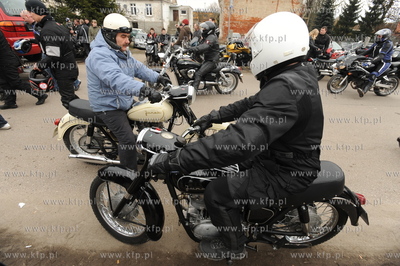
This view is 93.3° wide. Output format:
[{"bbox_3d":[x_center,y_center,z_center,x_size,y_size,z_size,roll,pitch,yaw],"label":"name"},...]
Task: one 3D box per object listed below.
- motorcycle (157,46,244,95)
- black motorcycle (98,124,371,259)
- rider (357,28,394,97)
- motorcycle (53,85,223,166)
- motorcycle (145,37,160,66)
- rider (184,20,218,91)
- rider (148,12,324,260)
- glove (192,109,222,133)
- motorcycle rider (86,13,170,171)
[{"bbox_3d":[-0.054,-1.609,4.868,2.400,1.160,0.880,2,30,-1],"label":"motorcycle"},{"bbox_3d":[0.195,0.477,1.422,2.140,1.000,0.740,3,30,0],"label":"black motorcycle"},{"bbox_3d":[4.661,-1.830,5.075,0.980,1.680,0.750,3,30,0],"label":"rider"},{"bbox_3d":[-0.691,-0.074,2.288,2.140,1.020,0.740,0,30,-4],"label":"motorcycle"},{"bbox_3d":[-2.080,-3.665,8.333,0.700,1.100,1.800,0,30,-5],"label":"motorcycle"},{"bbox_3d":[0.037,-1.848,4.728,0.900,1.600,0.750,2,30,-1],"label":"rider"},{"bbox_3d":[0.261,0.193,1.280,1.100,1.640,0.780,3,30,1],"label":"rider"},{"bbox_3d":[0.049,-0.072,1.503,0.220,0.120,0.120,-15,22,26],"label":"glove"},{"bbox_3d":[-0.804,-0.355,2.125,0.920,1.660,0.750,0,30,-4],"label":"motorcycle rider"}]

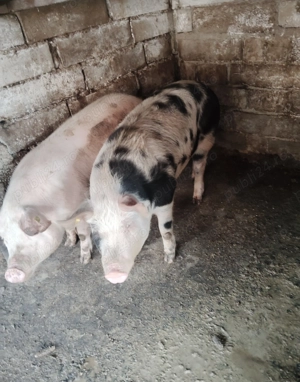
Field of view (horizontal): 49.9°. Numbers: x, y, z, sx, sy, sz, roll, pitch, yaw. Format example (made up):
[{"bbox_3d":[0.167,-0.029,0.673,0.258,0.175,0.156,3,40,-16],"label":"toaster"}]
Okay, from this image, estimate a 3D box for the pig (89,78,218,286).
[{"bbox_3d":[0.082,-0.096,1.777,0.412,0.756,1.300,7,36,26],"label":"pig"}]

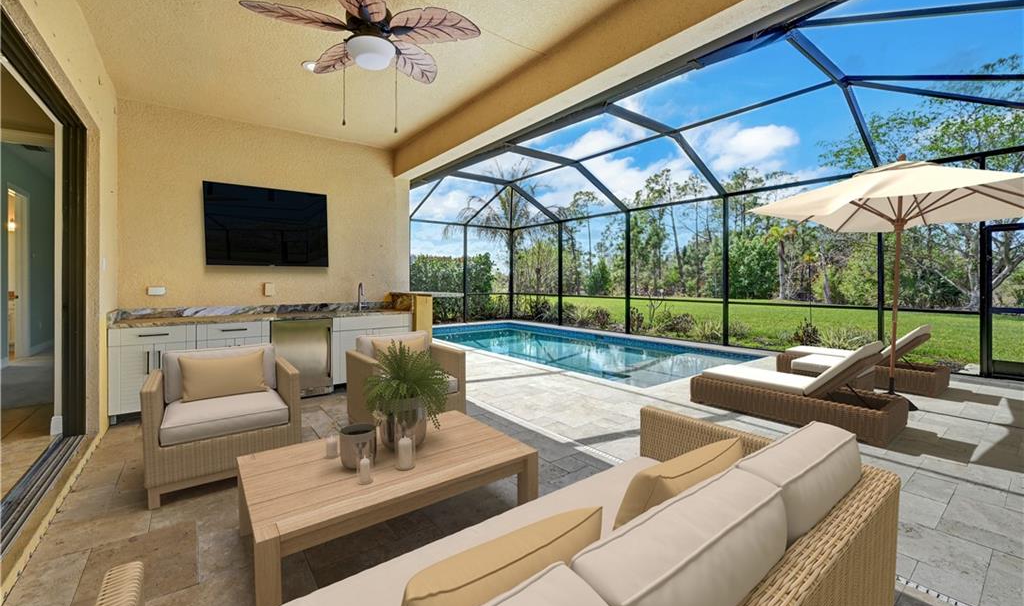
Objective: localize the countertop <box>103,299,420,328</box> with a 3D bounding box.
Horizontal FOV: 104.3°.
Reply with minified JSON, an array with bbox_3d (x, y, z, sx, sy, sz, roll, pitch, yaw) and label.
[{"bbox_3d":[-2.587,0.097,4.529,2.790,0.152,0.636,-2,4,-36],"label":"countertop"}]

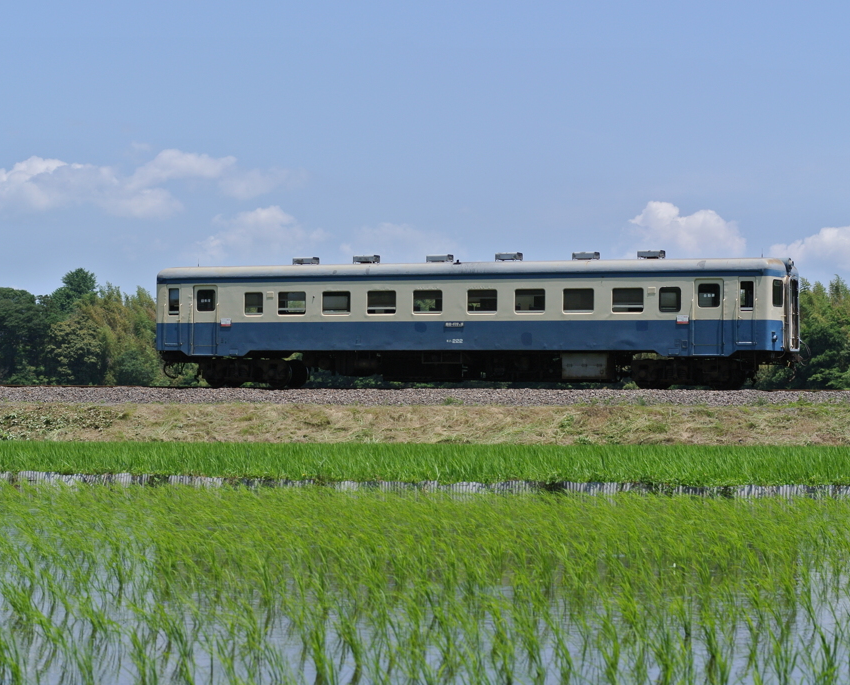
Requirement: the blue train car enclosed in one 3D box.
[{"bbox_3d":[1.311,-0.590,72.840,19.800,3.920,2.900,0,0,22],"label":"blue train car"}]

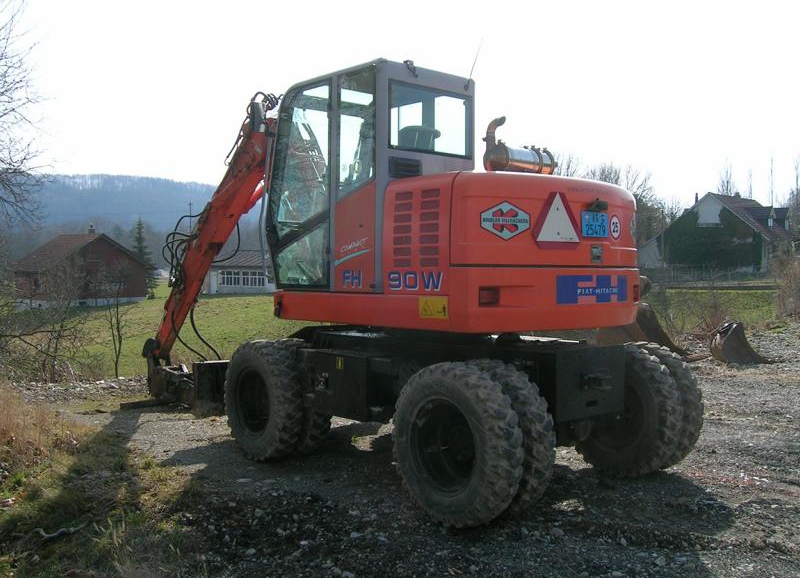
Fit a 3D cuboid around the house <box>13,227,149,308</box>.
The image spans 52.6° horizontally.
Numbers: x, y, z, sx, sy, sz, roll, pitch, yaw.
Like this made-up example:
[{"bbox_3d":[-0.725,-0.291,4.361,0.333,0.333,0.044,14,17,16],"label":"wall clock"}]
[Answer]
[{"bbox_3d":[-31.200,-1.950,79.200,10.000,7.700,10.600,1,2,41],"label":"house"}]

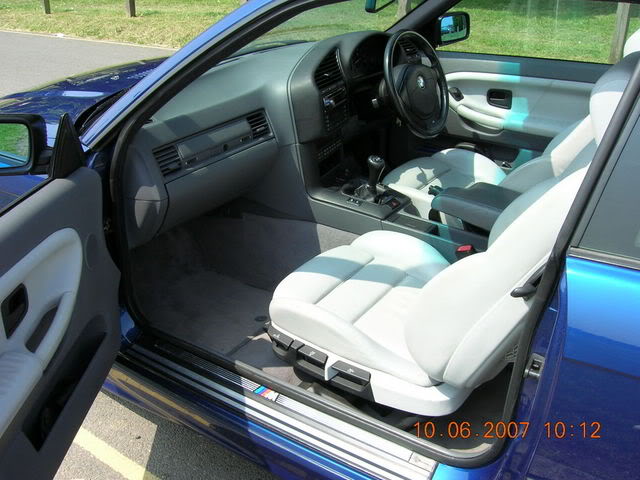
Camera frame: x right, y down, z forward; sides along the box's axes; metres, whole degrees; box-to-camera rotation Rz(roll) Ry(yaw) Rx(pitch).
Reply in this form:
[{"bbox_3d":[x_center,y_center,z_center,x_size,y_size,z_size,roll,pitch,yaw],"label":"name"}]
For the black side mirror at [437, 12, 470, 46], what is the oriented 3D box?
[{"bbox_3d":[0.524,-0.826,2.466,0.180,0.118,0.090,-22,32,-36],"label":"black side mirror"}]

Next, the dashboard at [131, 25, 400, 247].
[{"bbox_3d":[-0.170,-0.427,2.038,0.470,0.445,1.340,15,30,30],"label":"dashboard"}]

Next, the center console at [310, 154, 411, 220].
[{"bbox_3d":[0.119,-0.168,1.944,0.320,0.175,0.205,15,30,30],"label":"center console"}]

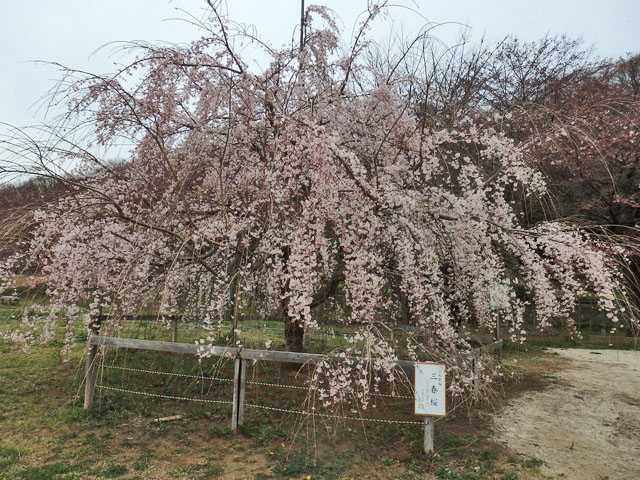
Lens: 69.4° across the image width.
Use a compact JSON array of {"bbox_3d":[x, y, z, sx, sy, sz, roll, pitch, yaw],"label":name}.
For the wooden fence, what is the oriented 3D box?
[{"bbox_3d":[0.000,1.700,6.200,4.800,0.900,3.400,-1,-6,18],"label":"wooden fence"}]

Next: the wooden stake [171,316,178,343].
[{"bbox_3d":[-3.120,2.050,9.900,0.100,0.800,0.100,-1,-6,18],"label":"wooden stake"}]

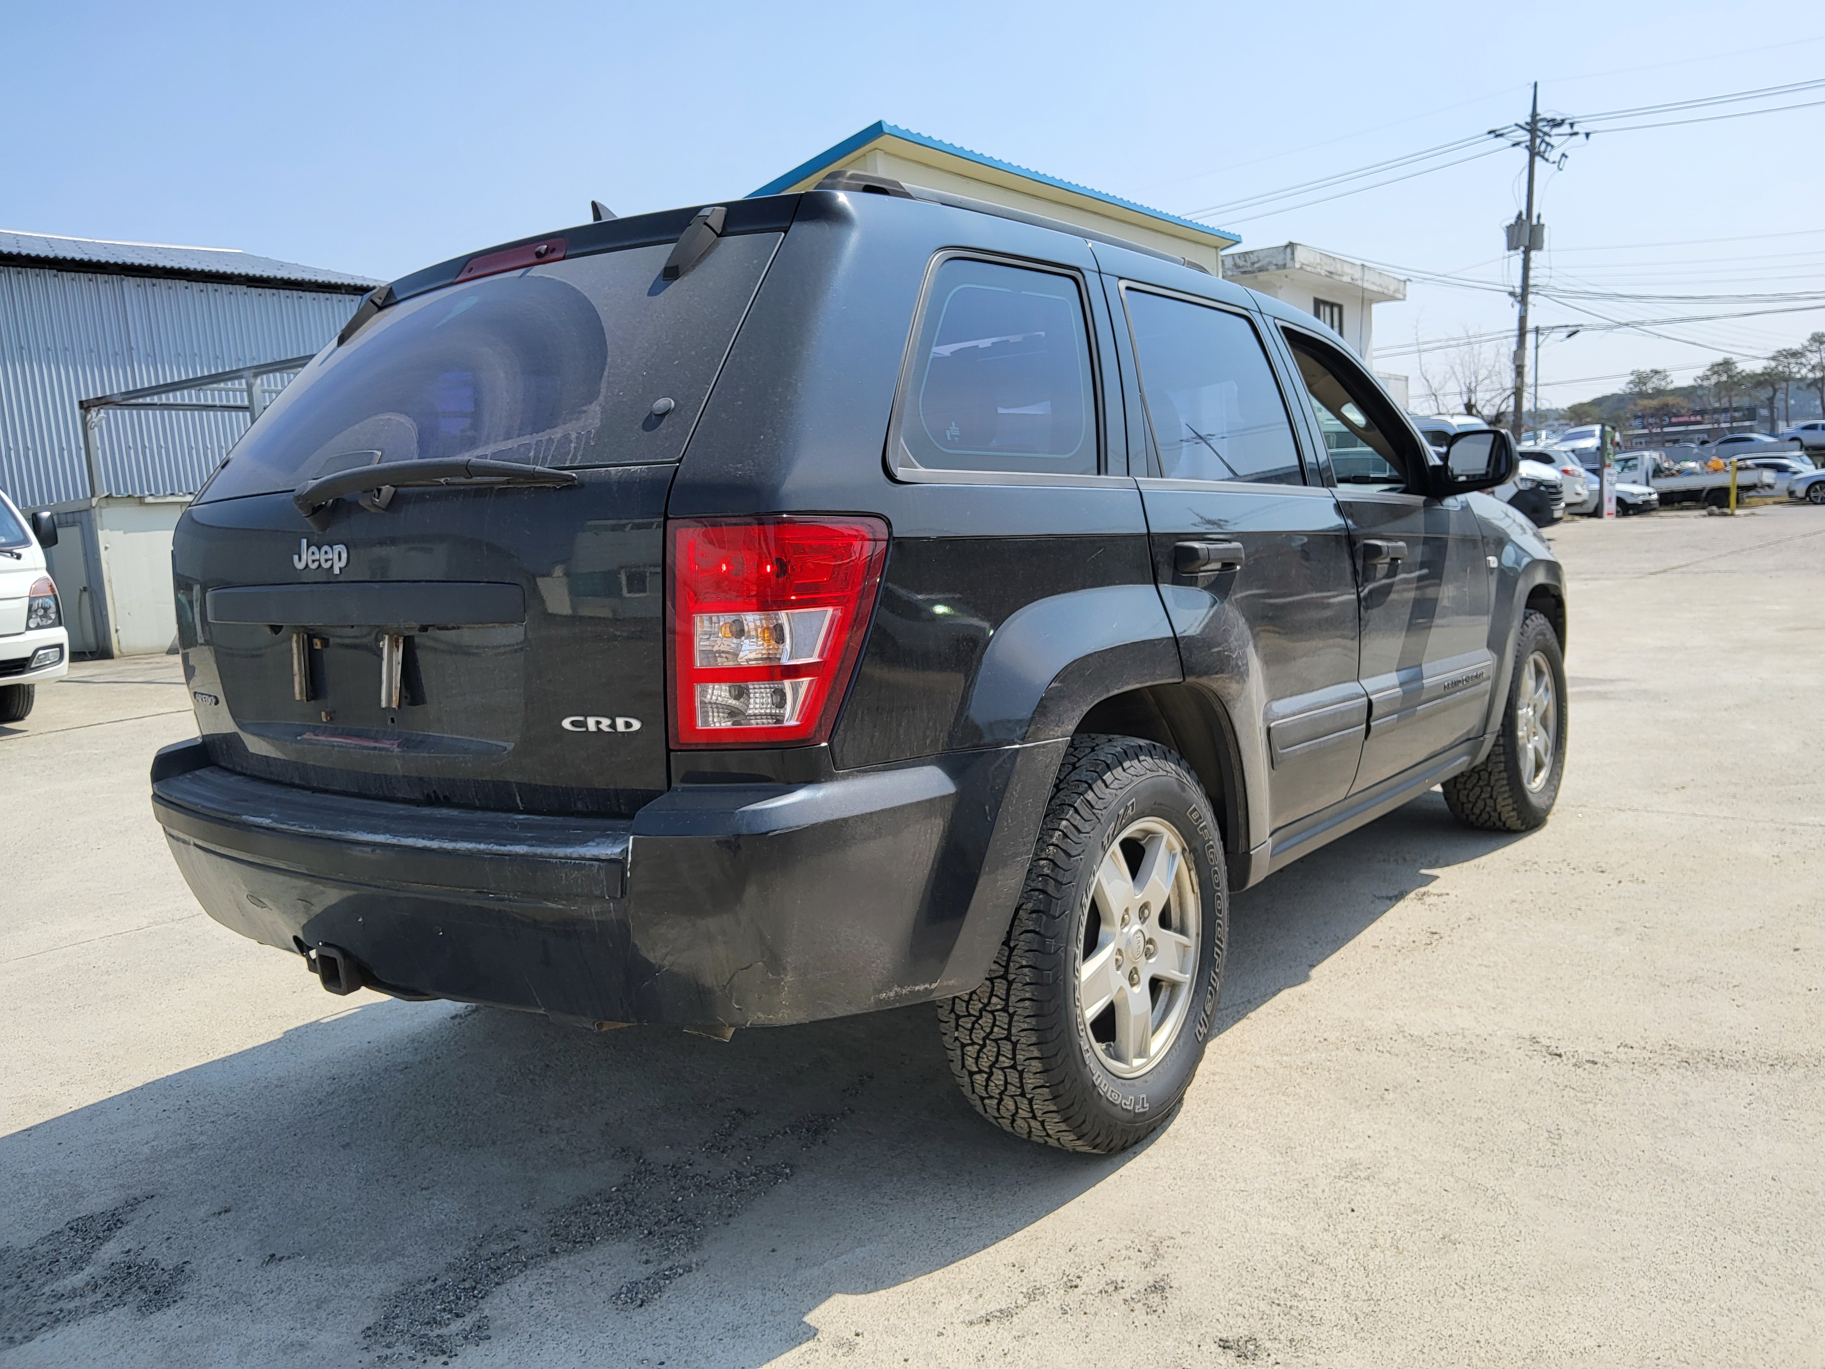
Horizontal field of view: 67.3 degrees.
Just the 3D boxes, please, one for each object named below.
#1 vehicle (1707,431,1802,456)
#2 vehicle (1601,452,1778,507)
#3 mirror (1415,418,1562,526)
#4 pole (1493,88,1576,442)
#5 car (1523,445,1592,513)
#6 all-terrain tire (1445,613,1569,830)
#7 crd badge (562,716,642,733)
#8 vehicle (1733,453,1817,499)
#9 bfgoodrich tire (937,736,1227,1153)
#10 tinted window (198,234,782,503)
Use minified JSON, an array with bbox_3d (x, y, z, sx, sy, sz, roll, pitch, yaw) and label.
[{"bbox_3d":[42.870,-12.259,71.000,4.800,1.460,1.830,5,11,45],"label":"vehicle"},{"bbox_3d":[26.077,-6.866,46.000,5.200,2.020,1.750,3,10,39],"label":"vehicle"},{"bbox_3d":[1.472,-0.583,3.590,0.225,0.172,0.140,7,11,42],"label":"mirror"},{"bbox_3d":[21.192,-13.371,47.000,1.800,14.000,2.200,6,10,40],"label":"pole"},{"bbox_3d":[13.680,-4.720,32.900,4.650,1.700,1.870,3,10,39],"label":"car"},{"bbox_3d":[2.015,0.121,4.662,0.250,0.745,0.745,3,9,40],"label":"all-terrain tire"},{"bbox_3d":[-0.427,0.055,1.876,0.140,0.025,0.010,3,9,26],"label":"crd badge"},{"bbox_3d":[28.154,-6.787,45.000,4.500,1.580,1.820,6,11,38],"label":"vehicle"},{"bbox_3d":[0.340,0.470,2.561,0.250,0.748,0.748,5,11,38],"label":"bfgoodrich tire"},{"bbox_3d":[-0.781,-0.506,2.266,1.330,0.500,0.100,3,-32,37],"label":"tinted window"}]

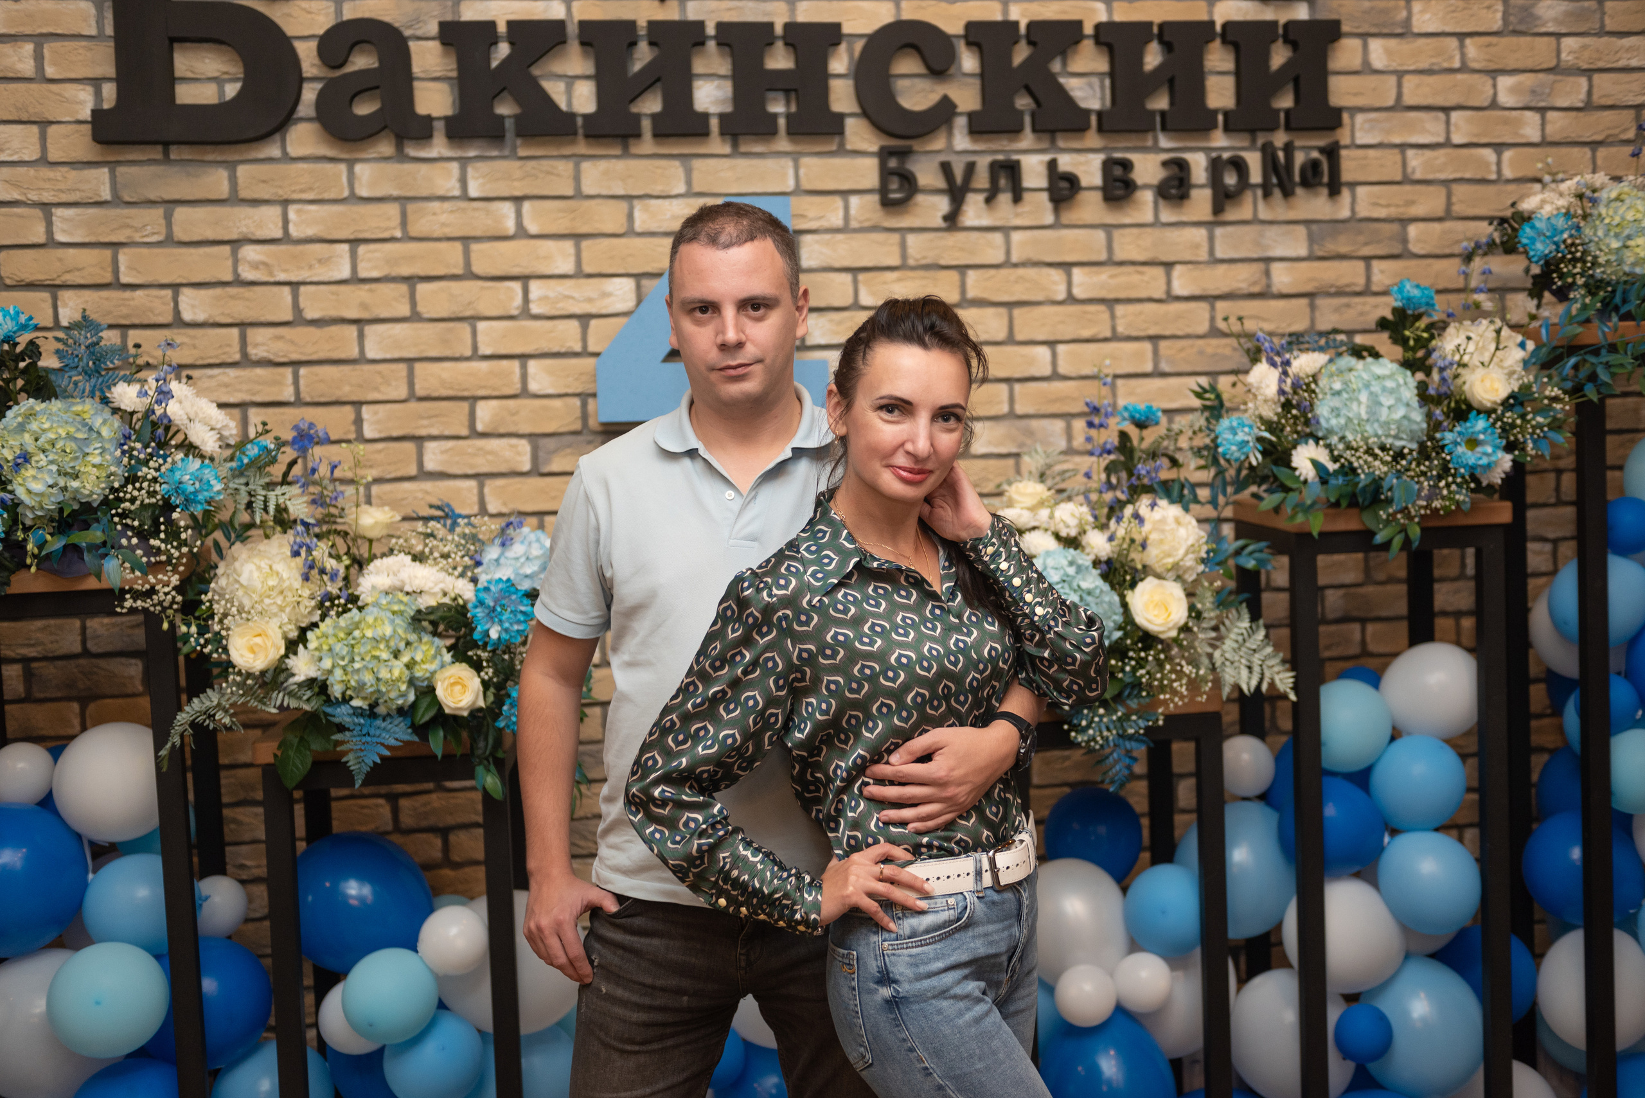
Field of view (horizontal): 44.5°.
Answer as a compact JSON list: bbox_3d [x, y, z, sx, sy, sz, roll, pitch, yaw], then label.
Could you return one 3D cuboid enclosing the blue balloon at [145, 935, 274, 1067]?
[{"bbox_3d":[-1.000,0.737,3.277,0.211,0.216,0.214,-3,4,-10],"label":"blue balloon"}]

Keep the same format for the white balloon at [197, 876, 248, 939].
[{"bbox_3d":[-1.001,0.593,3.330,0.100,0.104,0.105,-3,3,-17],"label":"white balloon"}]

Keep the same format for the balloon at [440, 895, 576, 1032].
[{"bbox_3d":[-0.532,0.699,3.393,0.243,0.243,0.243,-3,4,-10],"label":"balloon"}]

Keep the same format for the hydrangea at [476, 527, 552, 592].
[{"bbox_3d":[-0.501,0.023,3.385,0.160,0.117,0.150,-3,4,-10],"label":"hydrangea"}]

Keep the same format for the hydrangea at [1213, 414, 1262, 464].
[{"bbox_3d":[0.653,-0.174,3.159,0.077,0.075,0.065,0,4,32],"label":"hydrangea"}]

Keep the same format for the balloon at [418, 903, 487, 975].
[{"bbox_3d":[-0.620,0.657,3.374,0.121,0.121,0.121,-3,4,-11],"label":"balloon"}]

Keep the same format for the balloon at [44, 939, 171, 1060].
[{"bbox_3d":[-0.987,0.622,2.778,0.172,0.162,0.169,-4,4,-20],"label":"balloon"}]

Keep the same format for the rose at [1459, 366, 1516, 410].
[{"bbox_3d":[1.039,-0.251,3.144,0.086,0.074,0.076,-1,4,18],"label":"rose"}]

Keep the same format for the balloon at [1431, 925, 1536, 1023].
[{"bbox_3d":[1.274,0.827,3.880,0.208,0.208,0.208,-1,4,18],"label":"balloon"}]

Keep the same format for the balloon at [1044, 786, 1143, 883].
[{"bbox_3d":[0.444,0.471,3.291,0.162,0.166,0.162,-2,4,7],"label":"balloon"}]

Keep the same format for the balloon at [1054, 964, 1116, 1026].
[{"bbox_3d":[0.394,0.670,3.015,0.092,0.096,0.092,-2,4,7],"label":"balloon"}]

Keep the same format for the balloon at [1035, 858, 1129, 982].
[{"bbox_3d":[0.388,0.588,3.137,0.184,0.216,0.188,-2,4,7],"label":"balloon"}]

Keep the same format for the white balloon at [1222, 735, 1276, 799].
[{"bbox_3d":[0.789,0.407,3.760,0.114,0.120,0.122,-2,3,12],"label":"white balloon"}]

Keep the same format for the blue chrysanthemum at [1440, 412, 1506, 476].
[{"bbox_3d":[1.193,-0.192,3.690,0.117,0.118,0.055,-1,3,18],"label":"blue chrysanthemum"}]

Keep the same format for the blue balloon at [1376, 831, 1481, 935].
[{"bbox_3d":[0.979,0.540,3.250,0.170,0.168,0.168,-1,4,17],"label":"blue balloon"}]

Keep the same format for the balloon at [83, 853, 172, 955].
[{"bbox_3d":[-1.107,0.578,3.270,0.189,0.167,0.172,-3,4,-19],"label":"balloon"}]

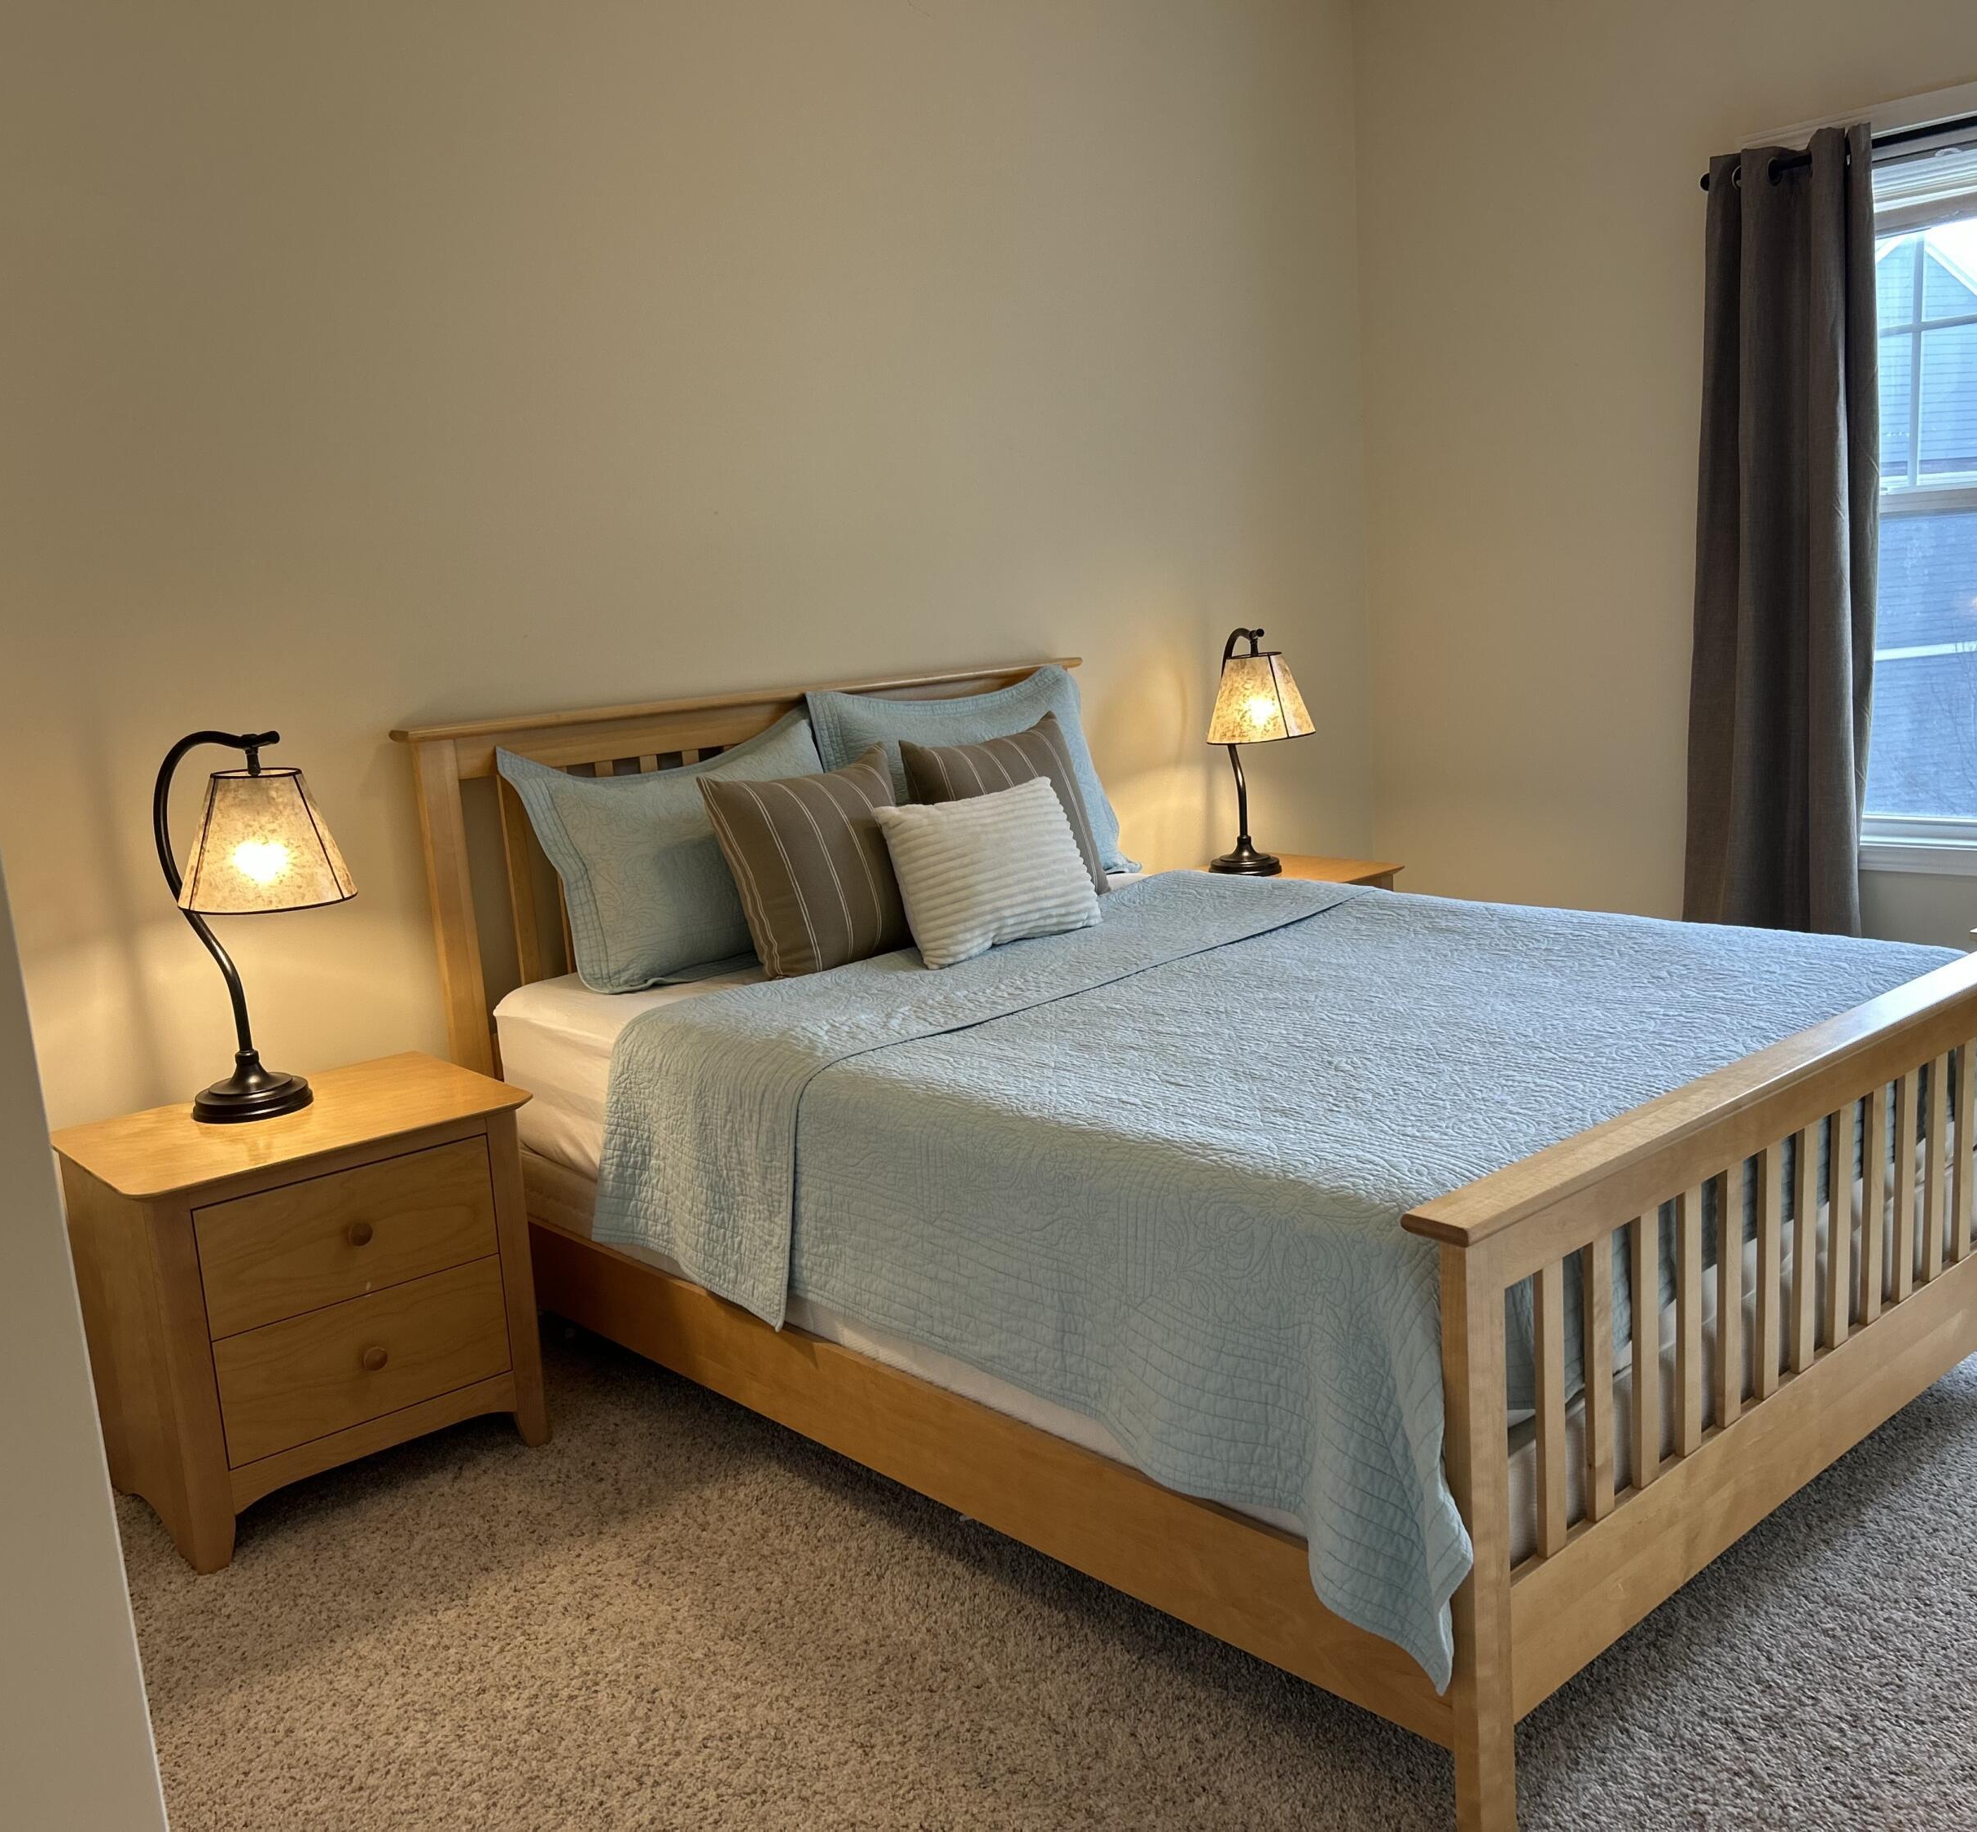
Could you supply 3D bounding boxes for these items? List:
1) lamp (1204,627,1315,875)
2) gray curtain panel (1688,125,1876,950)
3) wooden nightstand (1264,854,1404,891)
[{"bbox_3d":[0.655,-0.402,4.545,0.280,0.610,0.340,-8,10,-20],"label":"lamp"},{"bbox_3d":[1.809,-0.639,4.209,0.130,2.140,0.440,-12,13,-41],"label":"gray curtain panel"},{"bbox_3d":[0.683,0.207,4.571,0.615,0.596,0.490,-12,13,-41],"label":"wooden nightstand"}]

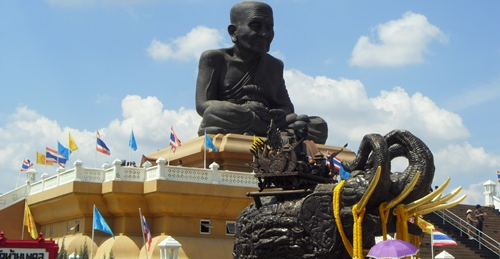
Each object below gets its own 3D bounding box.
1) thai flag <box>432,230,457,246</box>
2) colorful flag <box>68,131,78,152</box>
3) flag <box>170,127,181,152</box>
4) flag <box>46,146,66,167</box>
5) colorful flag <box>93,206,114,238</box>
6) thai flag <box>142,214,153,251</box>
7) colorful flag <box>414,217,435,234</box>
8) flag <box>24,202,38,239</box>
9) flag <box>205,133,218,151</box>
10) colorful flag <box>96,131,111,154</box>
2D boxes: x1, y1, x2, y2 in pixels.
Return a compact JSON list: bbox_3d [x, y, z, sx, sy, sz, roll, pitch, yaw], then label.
[{"bbox_3d":[7.182,3.997,31.800,0.899,0.621,0.120,-2,-11,12],"label":"thai flag"},{"bbox_3d":[-9.128,0.689,44.900,0.550,0.950,0.250,3,-11,-11],"label":"colorful flag"},{"bbox_3d":[-3.155,0.456,36.900,0.477,1.144,0.250,1,-11,-5],"label":"flag"},{"bbox_3d":[-9.035,1.294,40.500,0.967,0.987,0.200,2,-11,-12],"label":"flag"},{"bbox_3d":[-3.717,2.389,22.200,0.543,0.854,0.150,2,-11,-9],"label":"colorful flag"},{"bbox_3d":[-3.791,3.798,31.900,0.450,1.300,0.280,2,-10,-7],"label":"thai flag"},{"bbox_3d":[7.953,4.321,39.500,0.970,0.900,0.250,-1,-11,11],"label":"colorful flag"},{"bbox_3d":[-5.342,2.226,21.200,0.347,0.953,0.180,3,-11,-14],"label":"flag"},{"bbox_3d":[-1.913,0.669,43.300,0.660,0.930,0.250,2,-10,-3],"label":"flag"},{"bbox_3d":[-6.235,0.583,37.000,0.602,1.108,0.200,2,-11,-10],"label":"colorful flag"}]

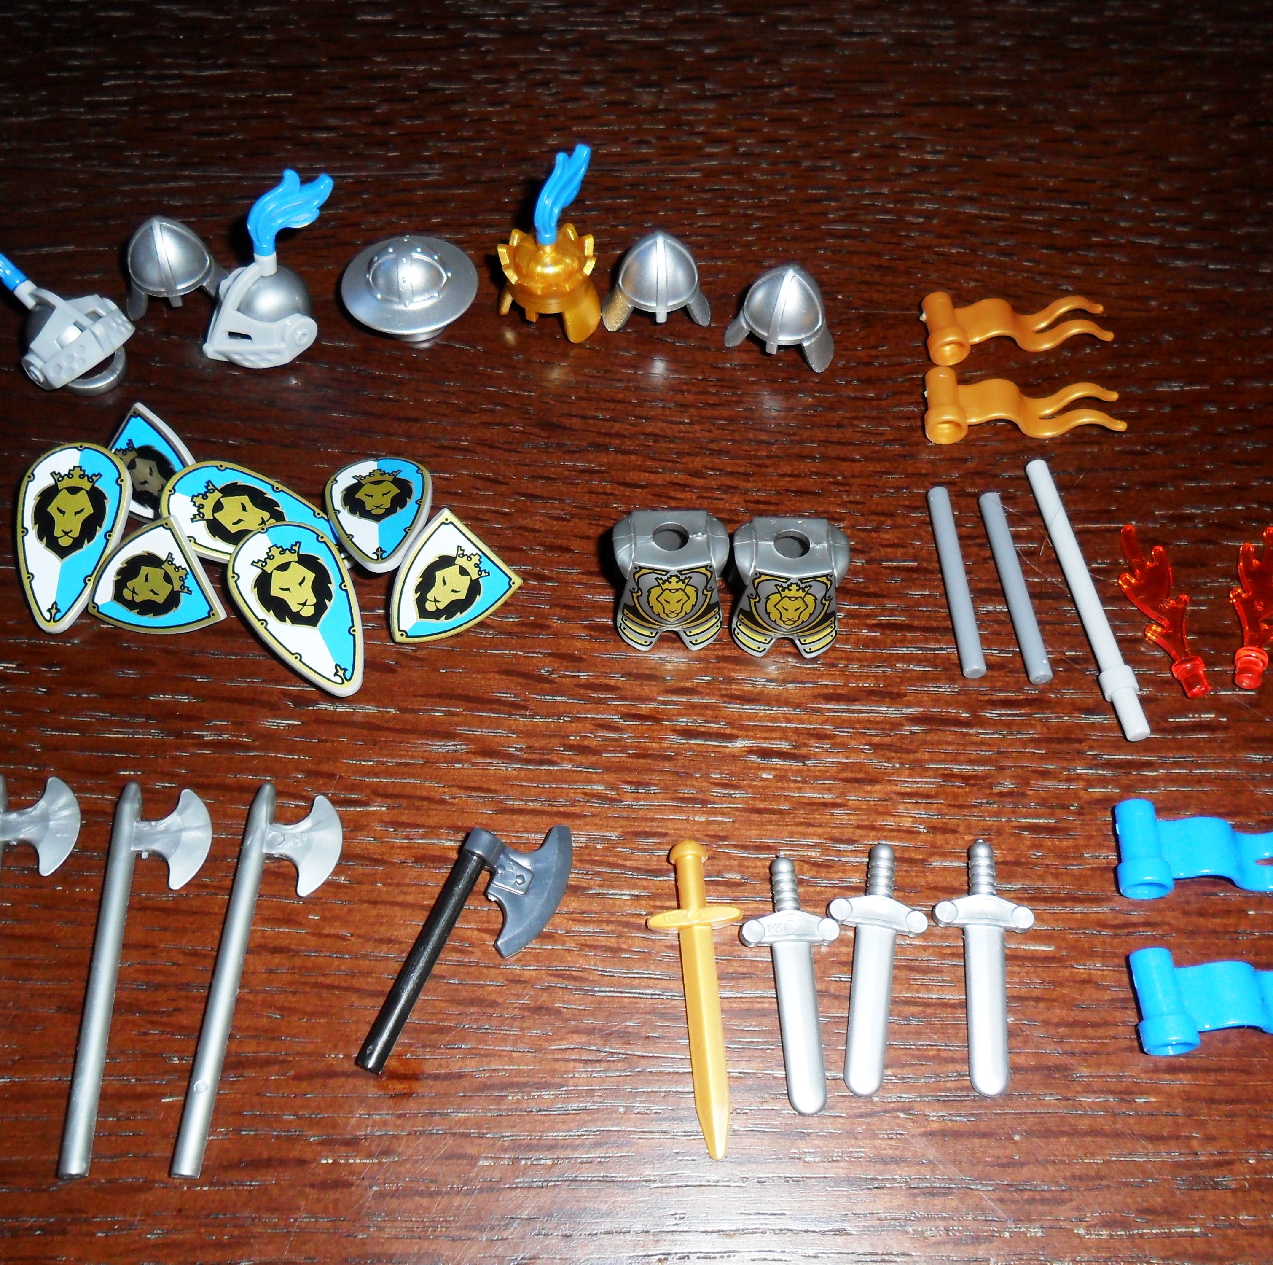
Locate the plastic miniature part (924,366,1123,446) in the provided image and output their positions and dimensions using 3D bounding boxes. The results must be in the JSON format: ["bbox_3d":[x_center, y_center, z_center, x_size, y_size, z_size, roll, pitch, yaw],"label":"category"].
[{"bbox_3d":[0.061,-0.037,0.209,0.032,0.006,0.013,-2,59,-2],"label":"plastic miniature part"}]

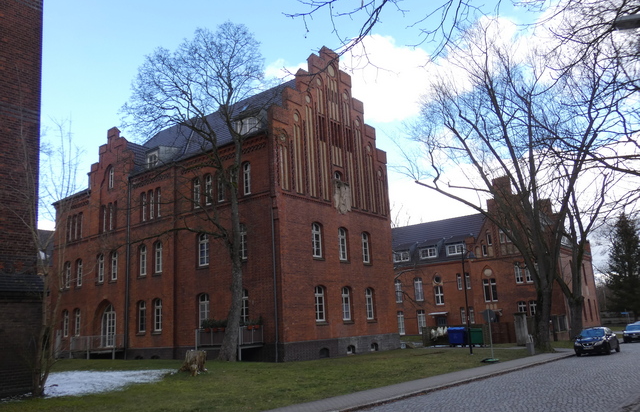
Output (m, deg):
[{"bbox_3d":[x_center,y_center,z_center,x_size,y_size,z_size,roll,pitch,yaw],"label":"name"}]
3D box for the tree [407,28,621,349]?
[{"bbox_3d":[13.419,-1.716,35.484,13.900,22.400,12.000,-8,-13,21],"label":"tree"}]

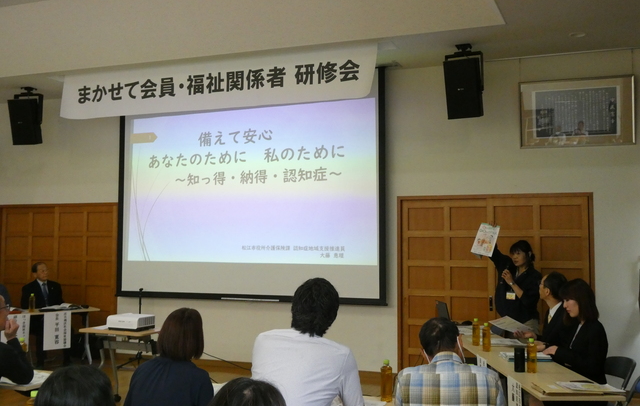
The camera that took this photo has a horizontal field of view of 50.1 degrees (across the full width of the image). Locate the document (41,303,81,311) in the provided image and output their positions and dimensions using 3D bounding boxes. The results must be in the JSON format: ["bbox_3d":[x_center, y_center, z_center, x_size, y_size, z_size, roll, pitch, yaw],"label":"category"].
[{"bbox_3d":[-3.253,1.305,8.578,0.420,0.050,0.300,3,-4,-40],"label":"document"}]

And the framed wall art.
[{"bbox_3d":[2.540,-0.897,6.778,1.077,0.680,0.040,-1,-4,21],"label":"framed wall art"}]

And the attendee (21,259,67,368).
[{"bbox_3d":[-3.411,1.377,8.431,0.540,1.280,0.650,3,-4,-37],"label":"attendee"}]

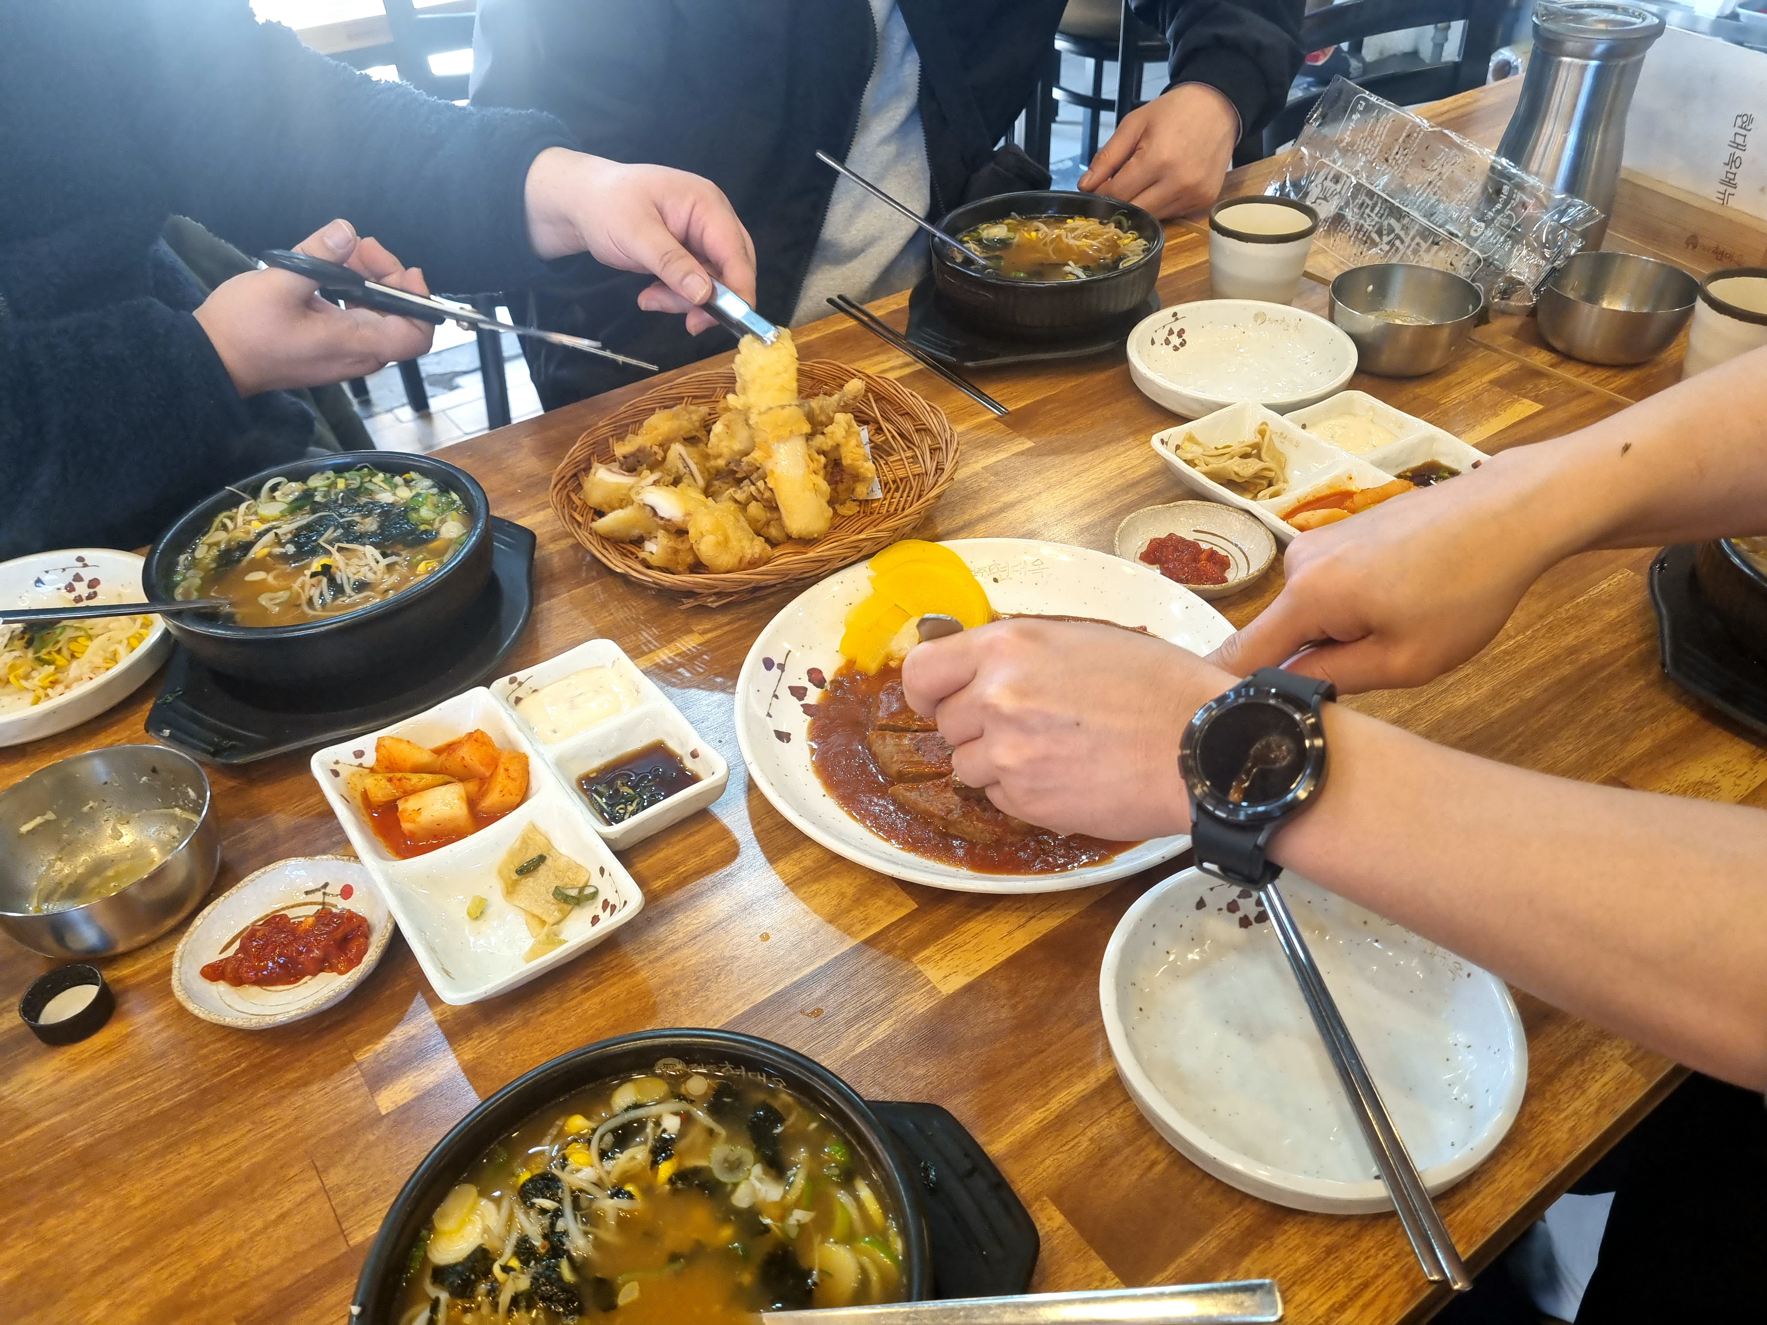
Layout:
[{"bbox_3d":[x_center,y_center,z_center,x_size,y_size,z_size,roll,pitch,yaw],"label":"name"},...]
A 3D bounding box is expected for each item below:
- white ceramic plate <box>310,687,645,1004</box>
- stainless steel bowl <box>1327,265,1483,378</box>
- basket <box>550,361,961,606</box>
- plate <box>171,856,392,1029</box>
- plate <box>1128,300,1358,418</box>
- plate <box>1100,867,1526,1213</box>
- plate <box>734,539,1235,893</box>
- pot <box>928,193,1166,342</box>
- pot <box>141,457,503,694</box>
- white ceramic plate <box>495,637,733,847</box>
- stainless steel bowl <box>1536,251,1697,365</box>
[{"bbox_3d":[-0.182,0.082,0.592,0.089,0.026,0.177,-26,45,-25],"label":"white ceramic plate"},{"bbox_3d":[0.353,-0.230,0.908,0.098,0.049,0.098,-2,40,2],"label":"stainless steel bowl"},{"bbox_3d":[-0.072,-0.100,0.786,0.238,0.046,0.242,-4,40,0],"label":"basket"},{"bbox_3d":[-0.245,0.121,0.553,0.088,0.021,0.088,-4,40,0],"label":"plate"},{"bbox_3d":[0.240,-0.201,0.898,0.152,0.026,0.152,-2,40,2],"label":"plate"},{"bbox_3d":[0.158,0.137,0.499,0.152,0.026,0.152,-2,40,2],"label":"plate"},{"bbox_3d":[0.056,0.023,0.642,0.251,0.028,0.251,-2,40,2],"label":"plate"},{"bbox_3d":[0.118,-0.288,0.977,0.170,0.054,0.170,-2,40,2],"label":"pot"},{"bbox_3d":[-0.296,-0.046,0.717,0.171,0.054,0.171,-2,40,2],"label":"pot"},{"bbox_3d":[-0.131,0.040,0.640,0.064,0.024,0.132,-27,45,-25],"label":"white ceramic plate"},{"bbox_3d":[0.497,-0.238,0.906,0.098,0.049,0.098,-2,40,2],"label":"stainless steel bowl"}]

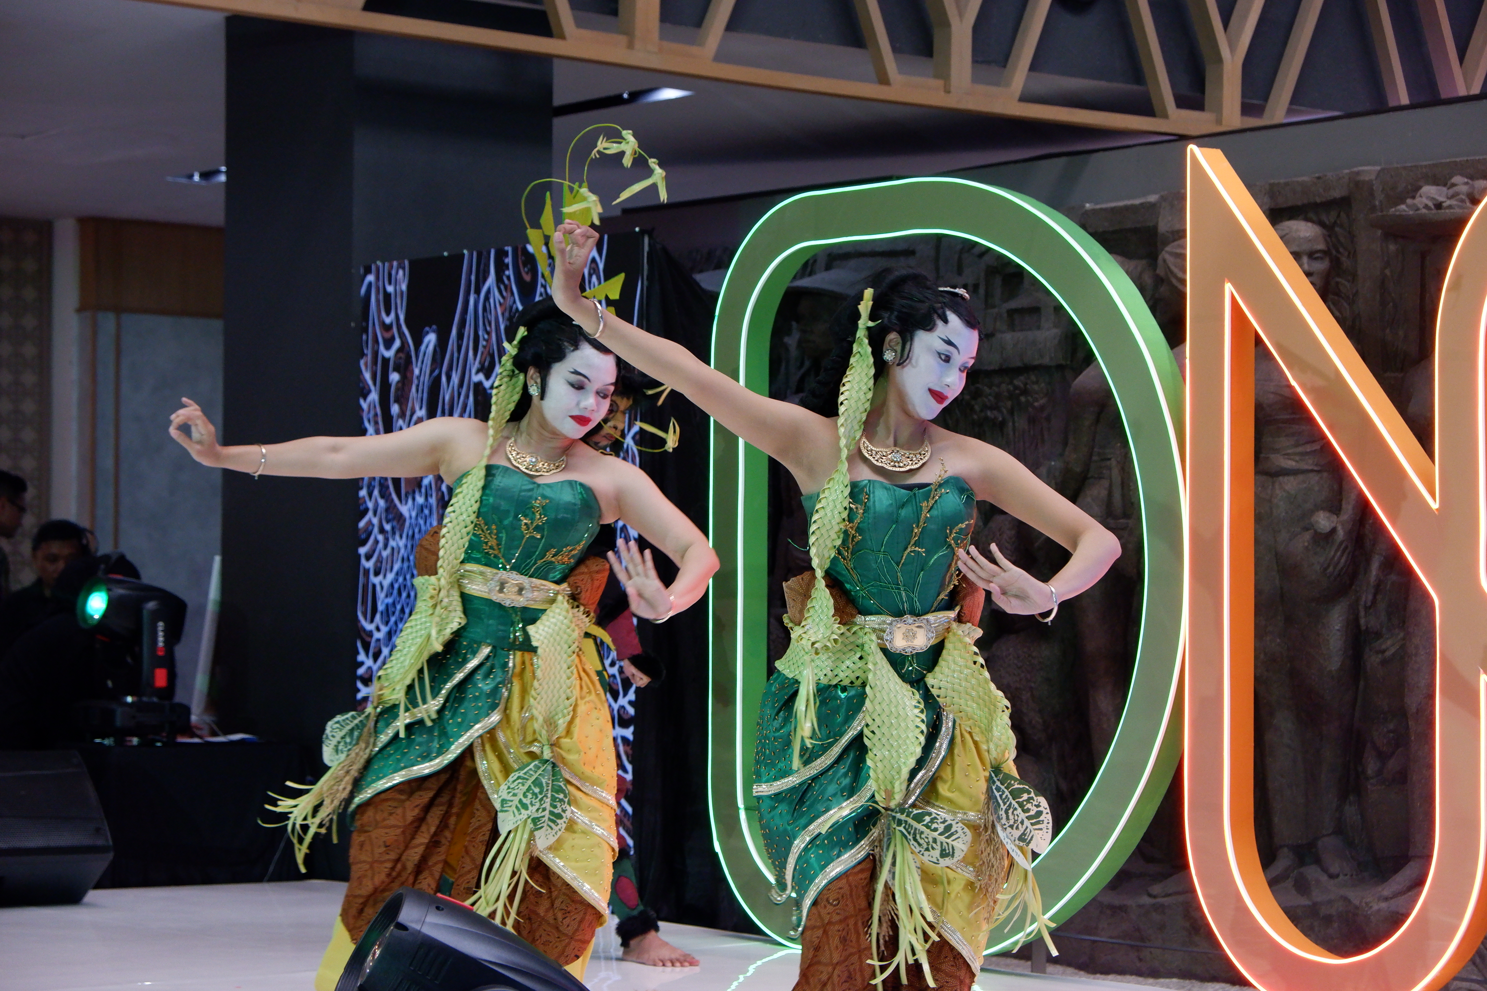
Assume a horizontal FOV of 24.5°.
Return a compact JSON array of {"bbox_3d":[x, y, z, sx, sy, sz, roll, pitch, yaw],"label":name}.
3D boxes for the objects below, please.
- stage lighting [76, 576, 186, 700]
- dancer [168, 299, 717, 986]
[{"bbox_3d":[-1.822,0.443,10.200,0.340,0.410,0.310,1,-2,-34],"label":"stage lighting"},{"bbox_3d":[-0.604,0.328,6.900,1.100,1.460,0.550,0,-1,-3],"label":"dancer"}]

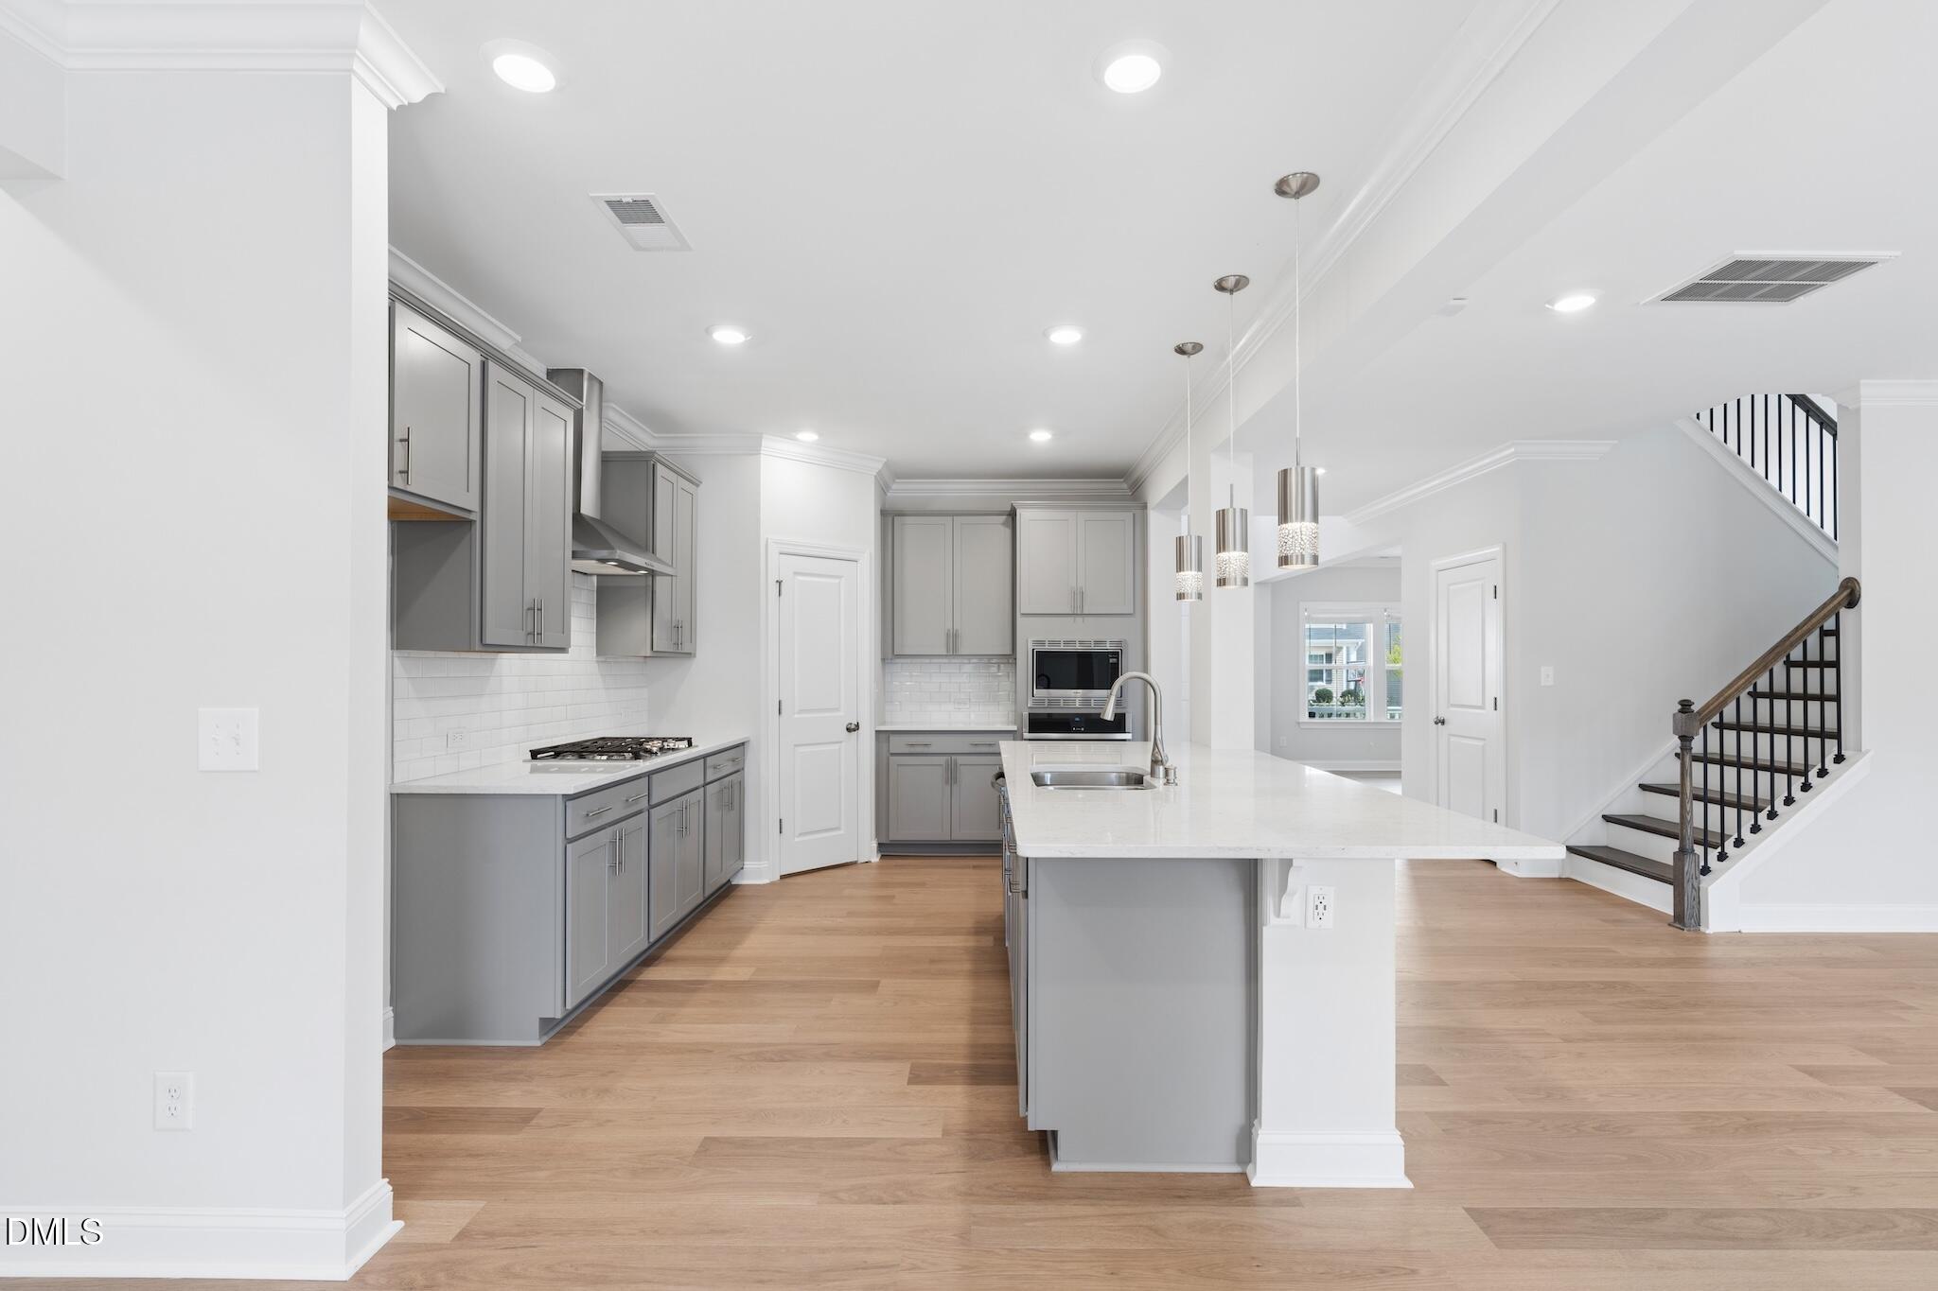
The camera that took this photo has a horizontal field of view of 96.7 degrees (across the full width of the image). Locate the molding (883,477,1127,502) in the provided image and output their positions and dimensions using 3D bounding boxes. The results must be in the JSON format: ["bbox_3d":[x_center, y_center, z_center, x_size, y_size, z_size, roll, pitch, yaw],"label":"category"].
[{"bbox_3d":[0.309,-1.185,6.509,1.867,0.120,0.100,0,-1,1],"label":"molding"}]

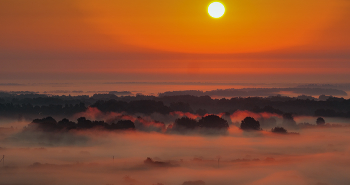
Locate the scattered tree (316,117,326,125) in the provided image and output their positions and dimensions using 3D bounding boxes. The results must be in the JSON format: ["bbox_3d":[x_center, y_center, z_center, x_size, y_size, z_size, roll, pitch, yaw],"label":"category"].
[{"bbox_3d":[141.820,29.580,1667.880,9.200,10.700,9.200,0,0,0],"label":"scattered tree"}]

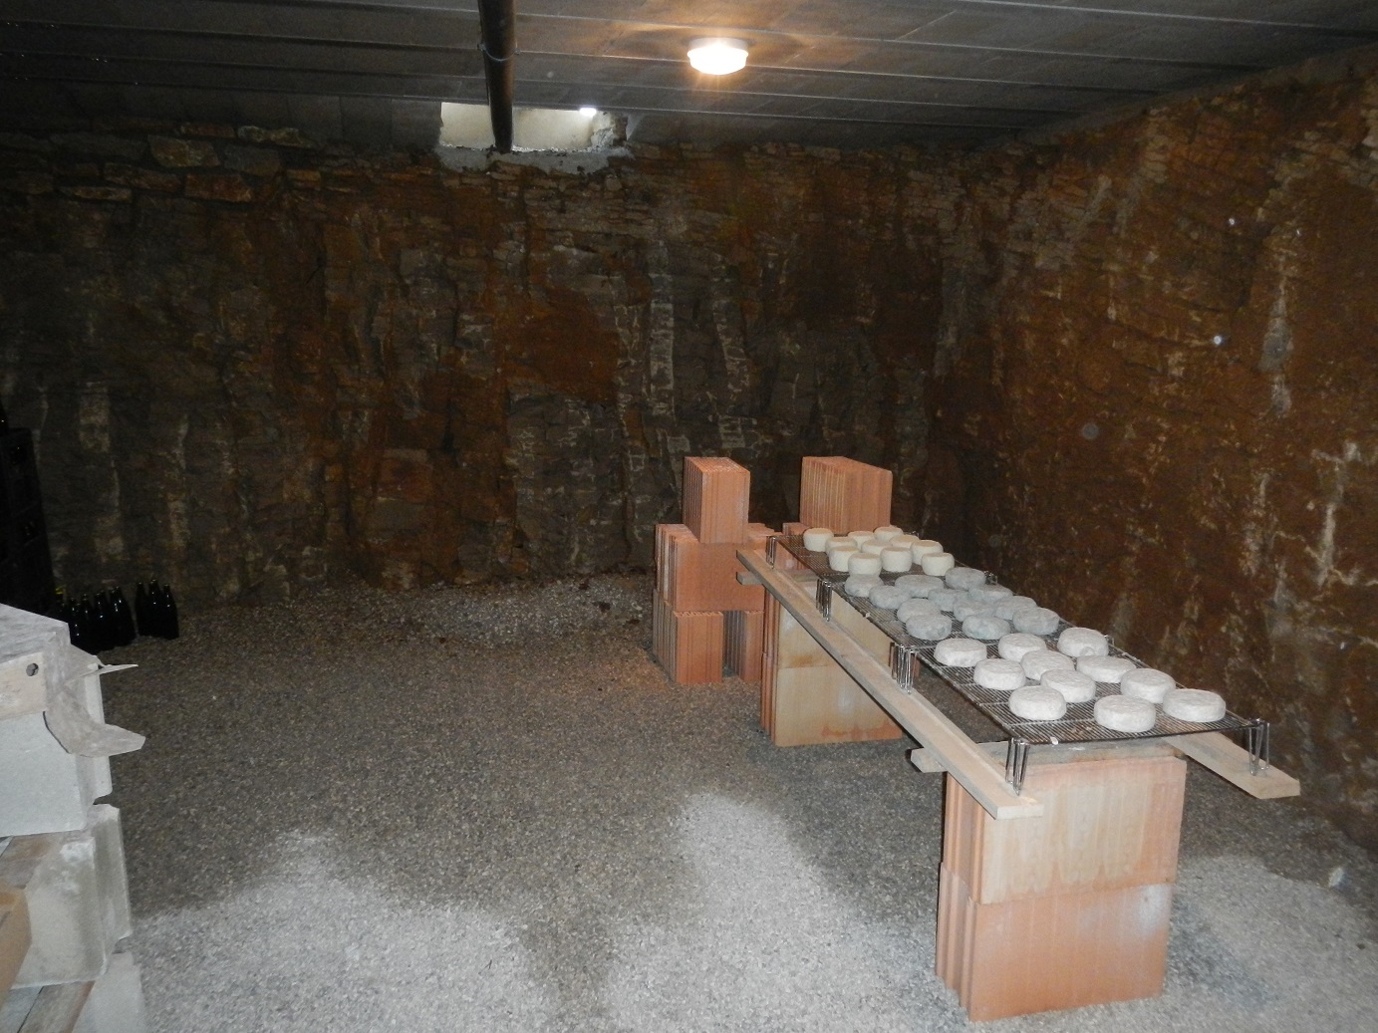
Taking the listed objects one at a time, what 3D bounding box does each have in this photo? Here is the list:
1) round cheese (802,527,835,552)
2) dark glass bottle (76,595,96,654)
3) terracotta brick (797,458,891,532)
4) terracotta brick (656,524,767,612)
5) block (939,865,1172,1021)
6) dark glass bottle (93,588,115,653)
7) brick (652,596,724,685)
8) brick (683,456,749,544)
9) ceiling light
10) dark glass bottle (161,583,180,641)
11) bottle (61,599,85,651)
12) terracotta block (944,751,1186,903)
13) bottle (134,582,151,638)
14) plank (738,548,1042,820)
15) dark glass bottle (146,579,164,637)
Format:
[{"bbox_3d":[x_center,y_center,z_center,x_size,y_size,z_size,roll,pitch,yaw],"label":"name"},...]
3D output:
[{"bbox_3d":[0.455,0.079,3.912,0.109,0.064,0.109,1,11,0],"label":"round cheese"},{"bbox_3d":[-2.801,0.495,5.170,0.083,0.288,0.083,1,12,0],"label":"dark glass bottle"},{"bbox_3d":[0.676,-0.077,4.899,0.205,0.302,0.465,-3,12,-18],"label":"terracotta brick"},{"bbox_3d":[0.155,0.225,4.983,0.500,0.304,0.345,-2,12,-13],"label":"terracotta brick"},{"bbox_3d":[0.874,0.998,2.698,0.500,0.300,0.198,-2,12,-12],"label":"block"},{"bbox_3d":[-2.747,0.487,5.211,0.083,0.288,0.083,1,12,0],"label":"dark glass bottle"},{"bbox_3d":[-0.011,0.526,5.024,0.200,0.304,0.490,-2,12,-14],"label":"brick"},{"bbox_3d":[0.115,-0.078,4.939,0.205,0.302,0.465,-1,11,-10],"label":"brick"},{"bbox_3d":[0.108,-1.683,4.096,0.226,0.100,0.226,1,11,0],"label":"ceiling light"},{"bbox_3d":[-2.519,0.451,5.395,0.083,0.288,0.083,1,12,0],"label":"dark glass bottle"},{"bbox_3d":[-2.775,0.522,5.040,0.083,0.288,0.083,1,12,0],"label":"bottle"},{"bbox_3d":[0.894,0.712,2.665,0.500,0.304,0.200,-2,12,-13],"label":"terracotta block"},{"bbox_3d":[-2.659,0.444,5.425,0.078,0.275,0.078,1,11,0],"label":"bottle"},{"bbox_3d":[0.446,0.368,3.296,0.095,0.025,2.246,-1,11,-11],"label":"plank"},{"bbox_3d":[-2.599,0.444,5.426,0.083,0.288,0.083,1,12,0],"label":"dark glass bottle"}]

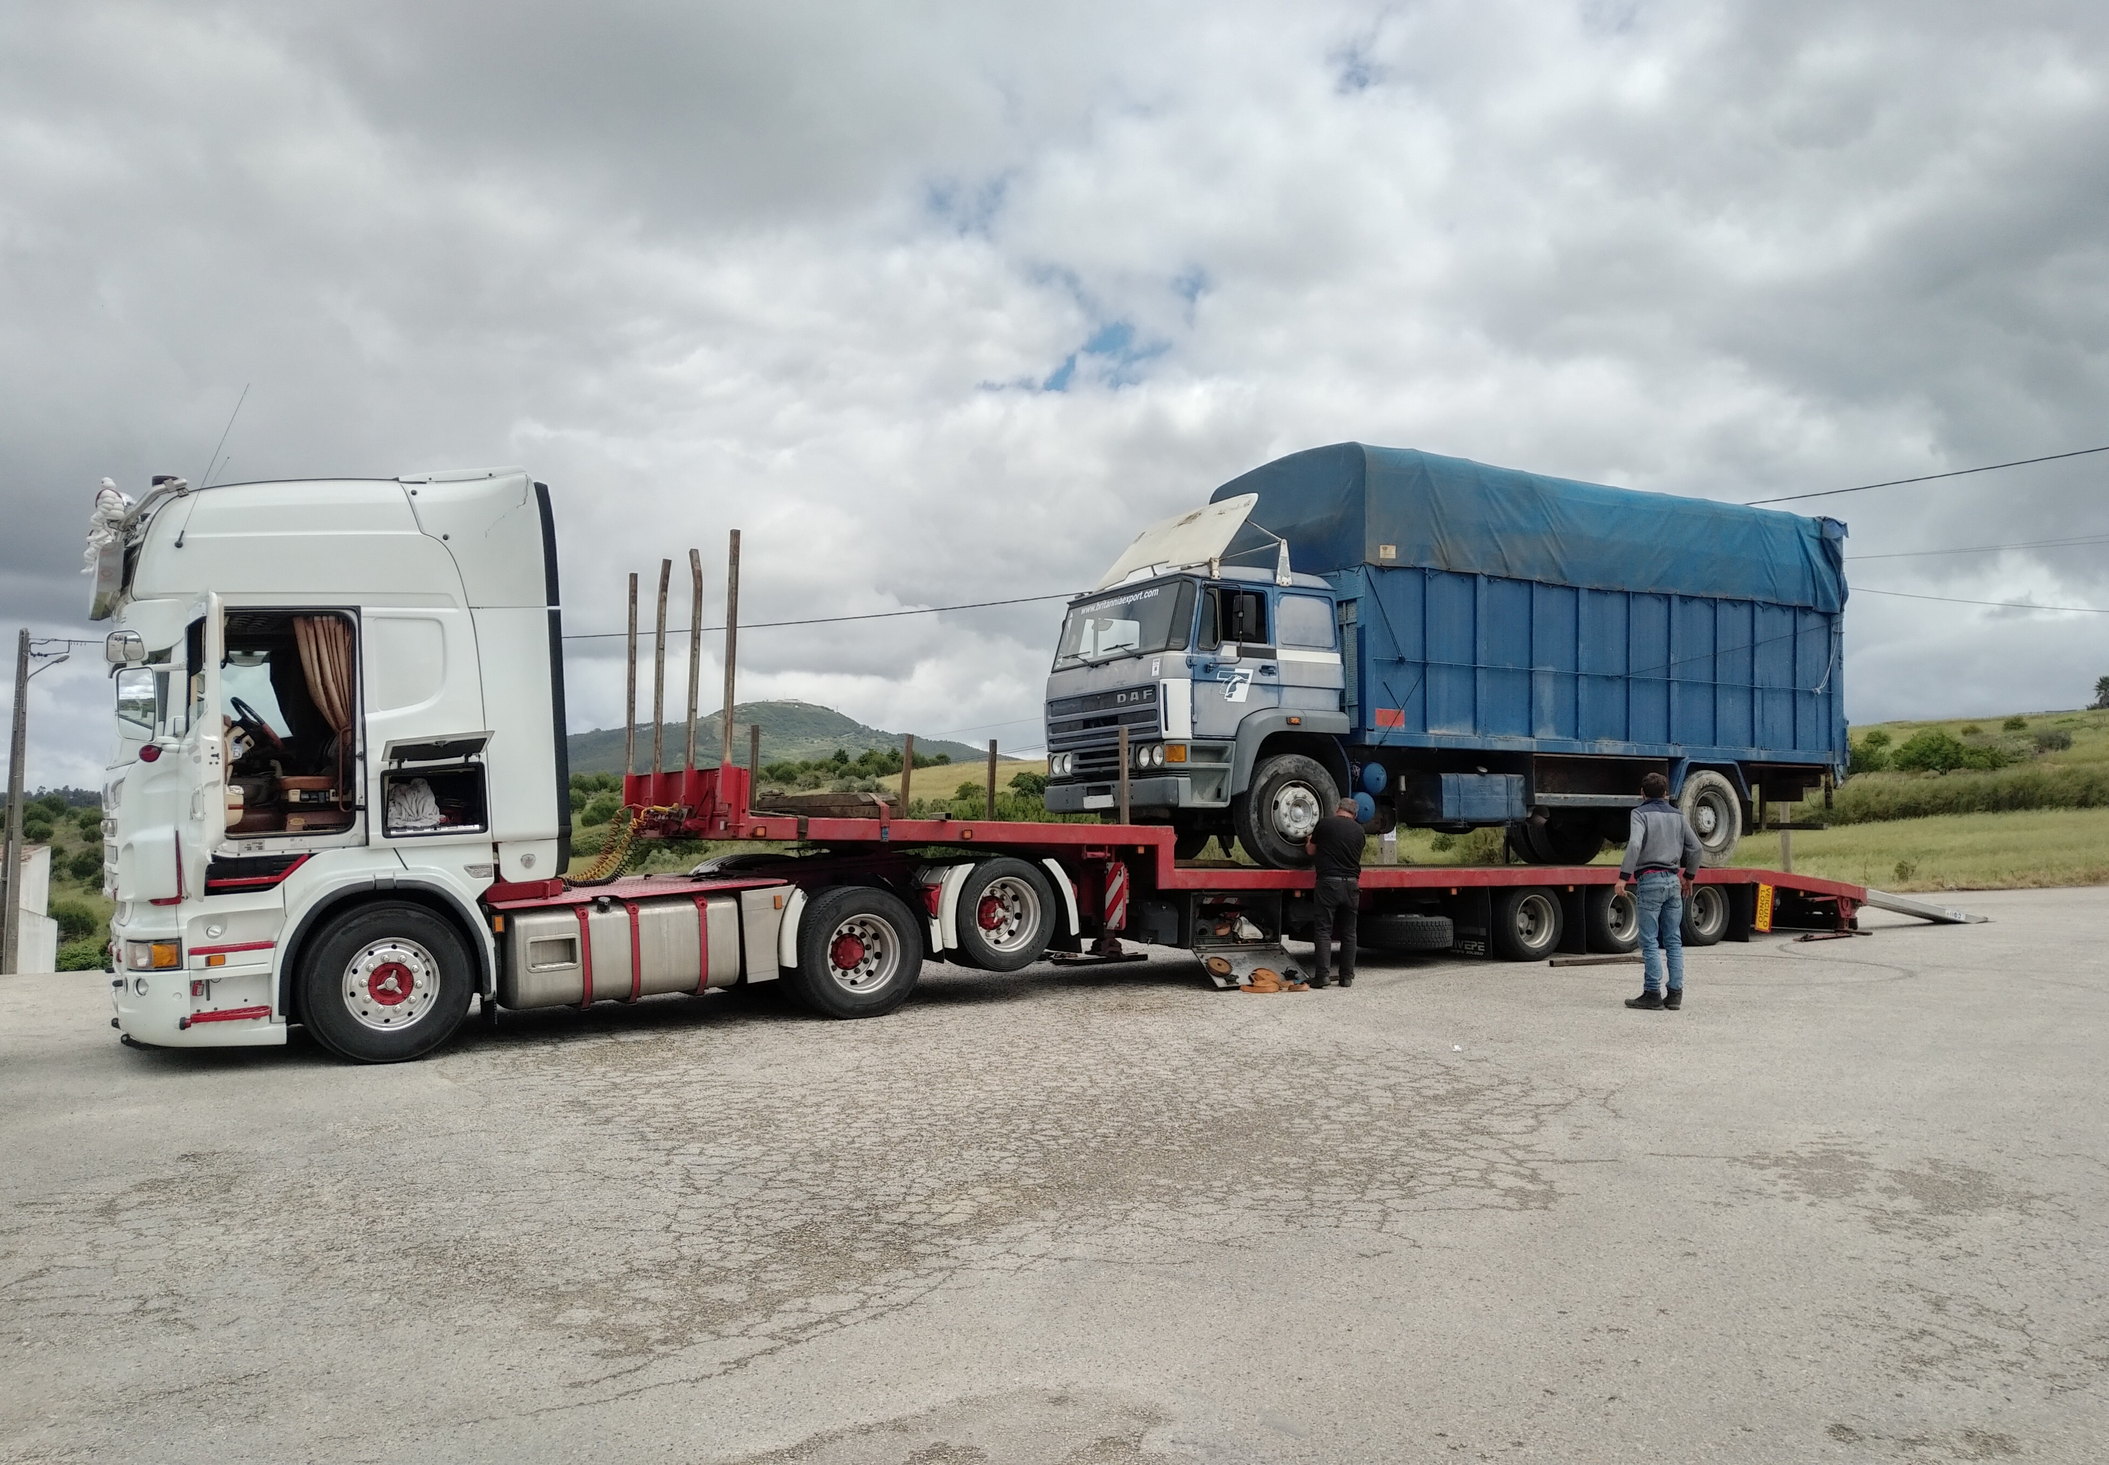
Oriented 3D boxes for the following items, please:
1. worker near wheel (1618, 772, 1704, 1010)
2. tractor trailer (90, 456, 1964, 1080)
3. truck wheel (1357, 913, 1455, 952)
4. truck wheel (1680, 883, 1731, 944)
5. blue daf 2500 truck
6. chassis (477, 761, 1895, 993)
[{"bbox_3d":[4.603,1.213,11.705,0.620,1.790,0.360,0,-3,-5],"label":"worker near wheel"},{"bbox_3d":[1.405,0.310,14.873,18.240,4.050,2.750,1,-4,-32],"label":"tractor trailer"},{"bbox_3d":[3.536,2.002,15.329,1.000,0.310,1.000,-1,-3,0],"label":"truck wheel"},{"bbox_3d":[7.148,1.979,17.038,0.810,0.810,0.300,1,-4,-31],"label":"truck wheel"},{"bbox_3d":[4.783,-0.623,17.053,9.850,4.220,2.550,3,-5,-31],"label":"blue daf 2500 truck"},{"bbox_3d":[2.774,1.402,15.703,15.100,1.920,2.550,1,-4,-31],"label":"chassis"}]

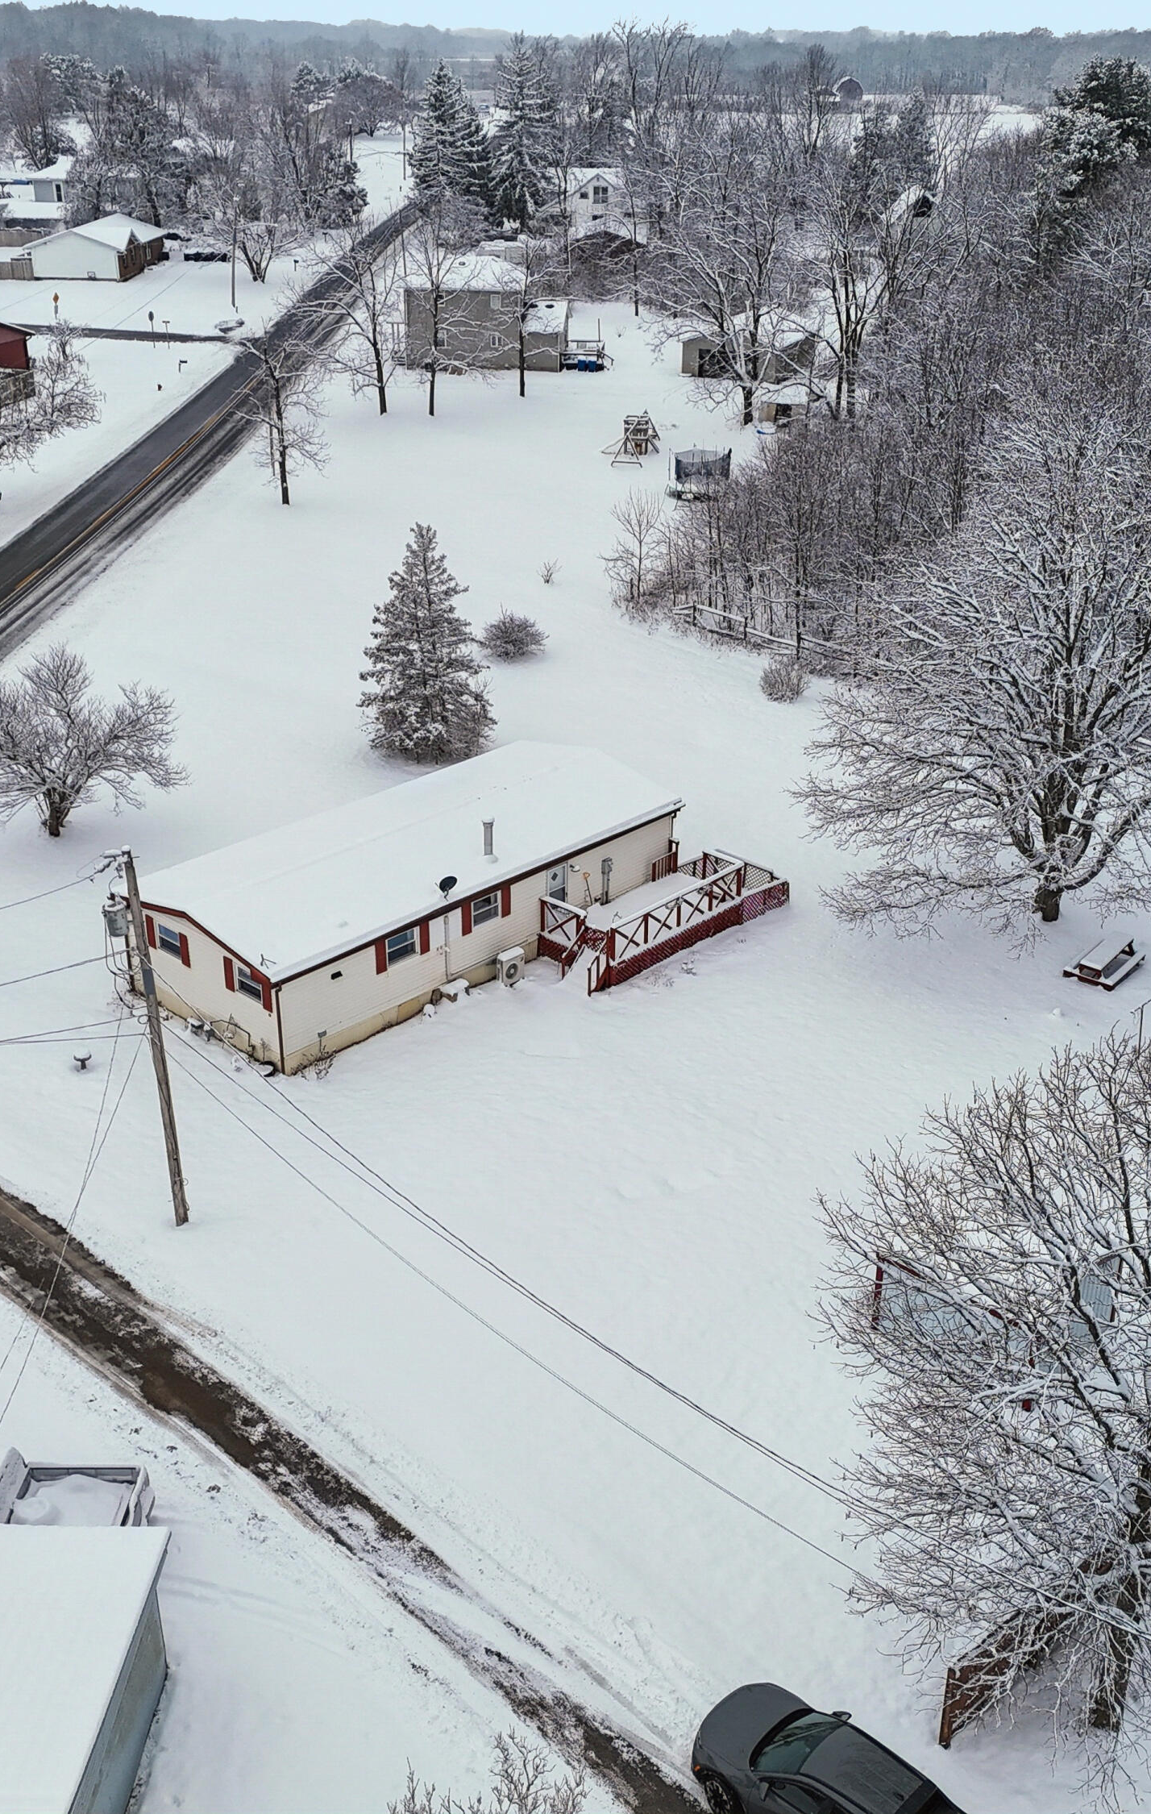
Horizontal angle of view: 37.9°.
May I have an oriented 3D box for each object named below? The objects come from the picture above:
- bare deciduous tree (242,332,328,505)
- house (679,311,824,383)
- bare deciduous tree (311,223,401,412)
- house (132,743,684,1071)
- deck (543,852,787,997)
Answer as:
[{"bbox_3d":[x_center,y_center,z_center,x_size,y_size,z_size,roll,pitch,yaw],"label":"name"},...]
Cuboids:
[{"bbox_3d":[-17.050,-28.431,97.828,5.000,9.800,5.000,0,28,0],"label":"bare deciduous tree"},{"bbox_3d":[14.025,-44.171,131.536,8.200,4.500,8.400,16,31,27],"label":"house"},{"bbox_3d":[-15.546,-42.304,120.628,7.090,13.200,7.090,0,27,0],"label":"bare deciduous tree"},{"bbox_3d":[-4.829,-0.848,50.916,7.316,3.720,16.142,24,36,38],"label":"house"},{"bbox_3d":[2.633,-0.171,52.375,3.290,2.200,9.260,24,35,38],"label":"deck"}]

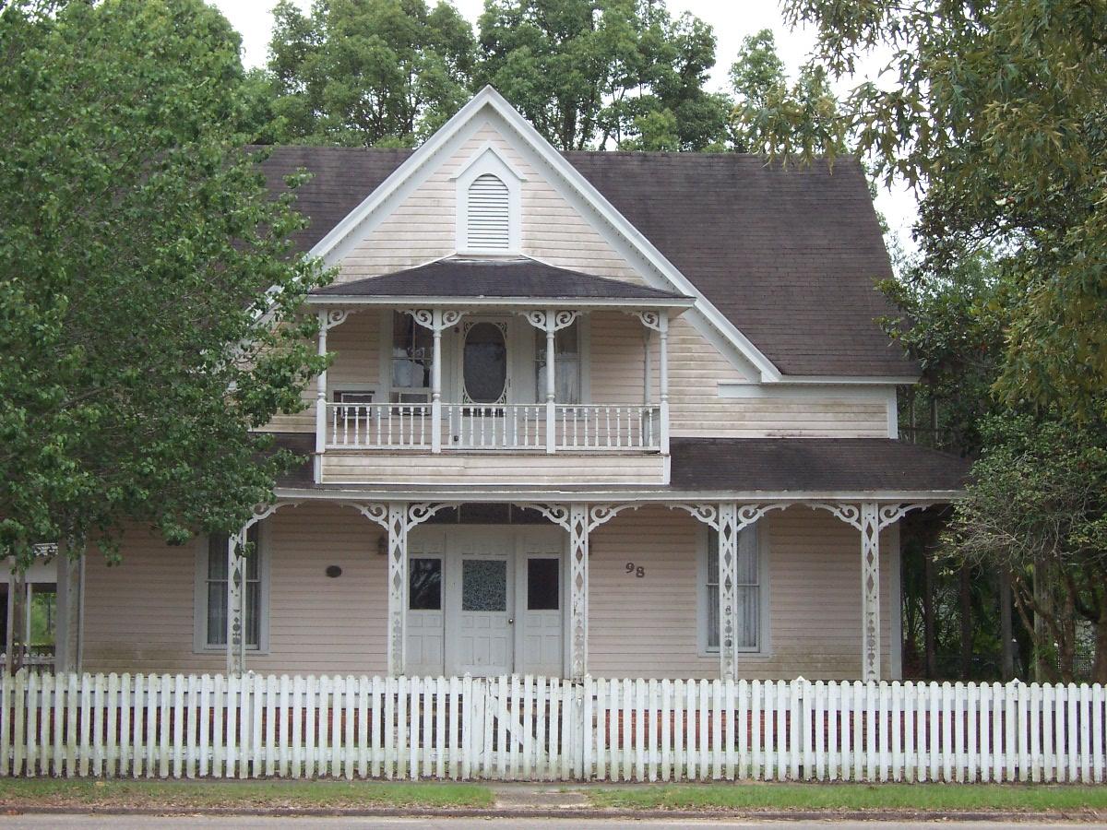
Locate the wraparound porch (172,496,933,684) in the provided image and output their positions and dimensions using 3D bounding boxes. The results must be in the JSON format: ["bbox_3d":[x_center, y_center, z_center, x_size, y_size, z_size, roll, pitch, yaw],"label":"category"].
[{"bbox_3d":[-0.103,2.817,35.560,12.342,3.029,2.754,0,-5,-3],"label":"wraparound porch"}]

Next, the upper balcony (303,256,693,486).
[{"bbox_3d":[-0.890,-0.752,35.754,5.783,3.764,2.907,0,-5,-3],"label":"upper balcony"}]

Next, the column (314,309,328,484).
[{"bbox_3d":[-3.436,-0.297,34.477,0.143,2.519,0.143,0,-5,-3],"label":"column"}]

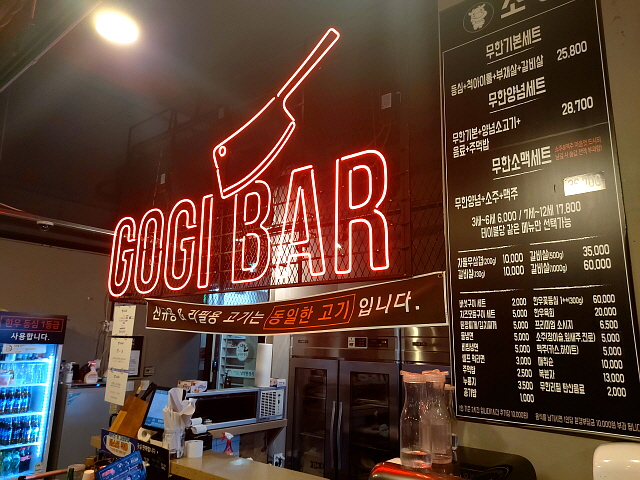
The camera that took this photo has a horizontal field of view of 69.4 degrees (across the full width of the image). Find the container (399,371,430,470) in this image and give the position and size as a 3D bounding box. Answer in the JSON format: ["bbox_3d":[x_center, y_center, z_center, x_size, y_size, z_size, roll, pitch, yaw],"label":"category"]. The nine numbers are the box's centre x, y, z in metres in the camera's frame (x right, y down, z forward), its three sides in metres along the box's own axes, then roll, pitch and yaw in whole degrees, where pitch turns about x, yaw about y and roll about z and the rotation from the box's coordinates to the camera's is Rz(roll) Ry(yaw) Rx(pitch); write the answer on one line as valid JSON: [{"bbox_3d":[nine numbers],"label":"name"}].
[{"bbox_3d":[0.278,0.517,1.353,0.090,0.257,0.090,1,-12,0],"label":"container"}]

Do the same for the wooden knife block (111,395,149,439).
[{"bbox_3d":[-1.222,1.127,2.939,0.098,0.252,0.212,-9,-15,39],"label":"wooden knife block"}]

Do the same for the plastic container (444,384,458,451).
[{"bbox_3d":[0.416,0.592,1.553,0.090,0.201,0.090,1,-12,0],"label":"plastic container"}]

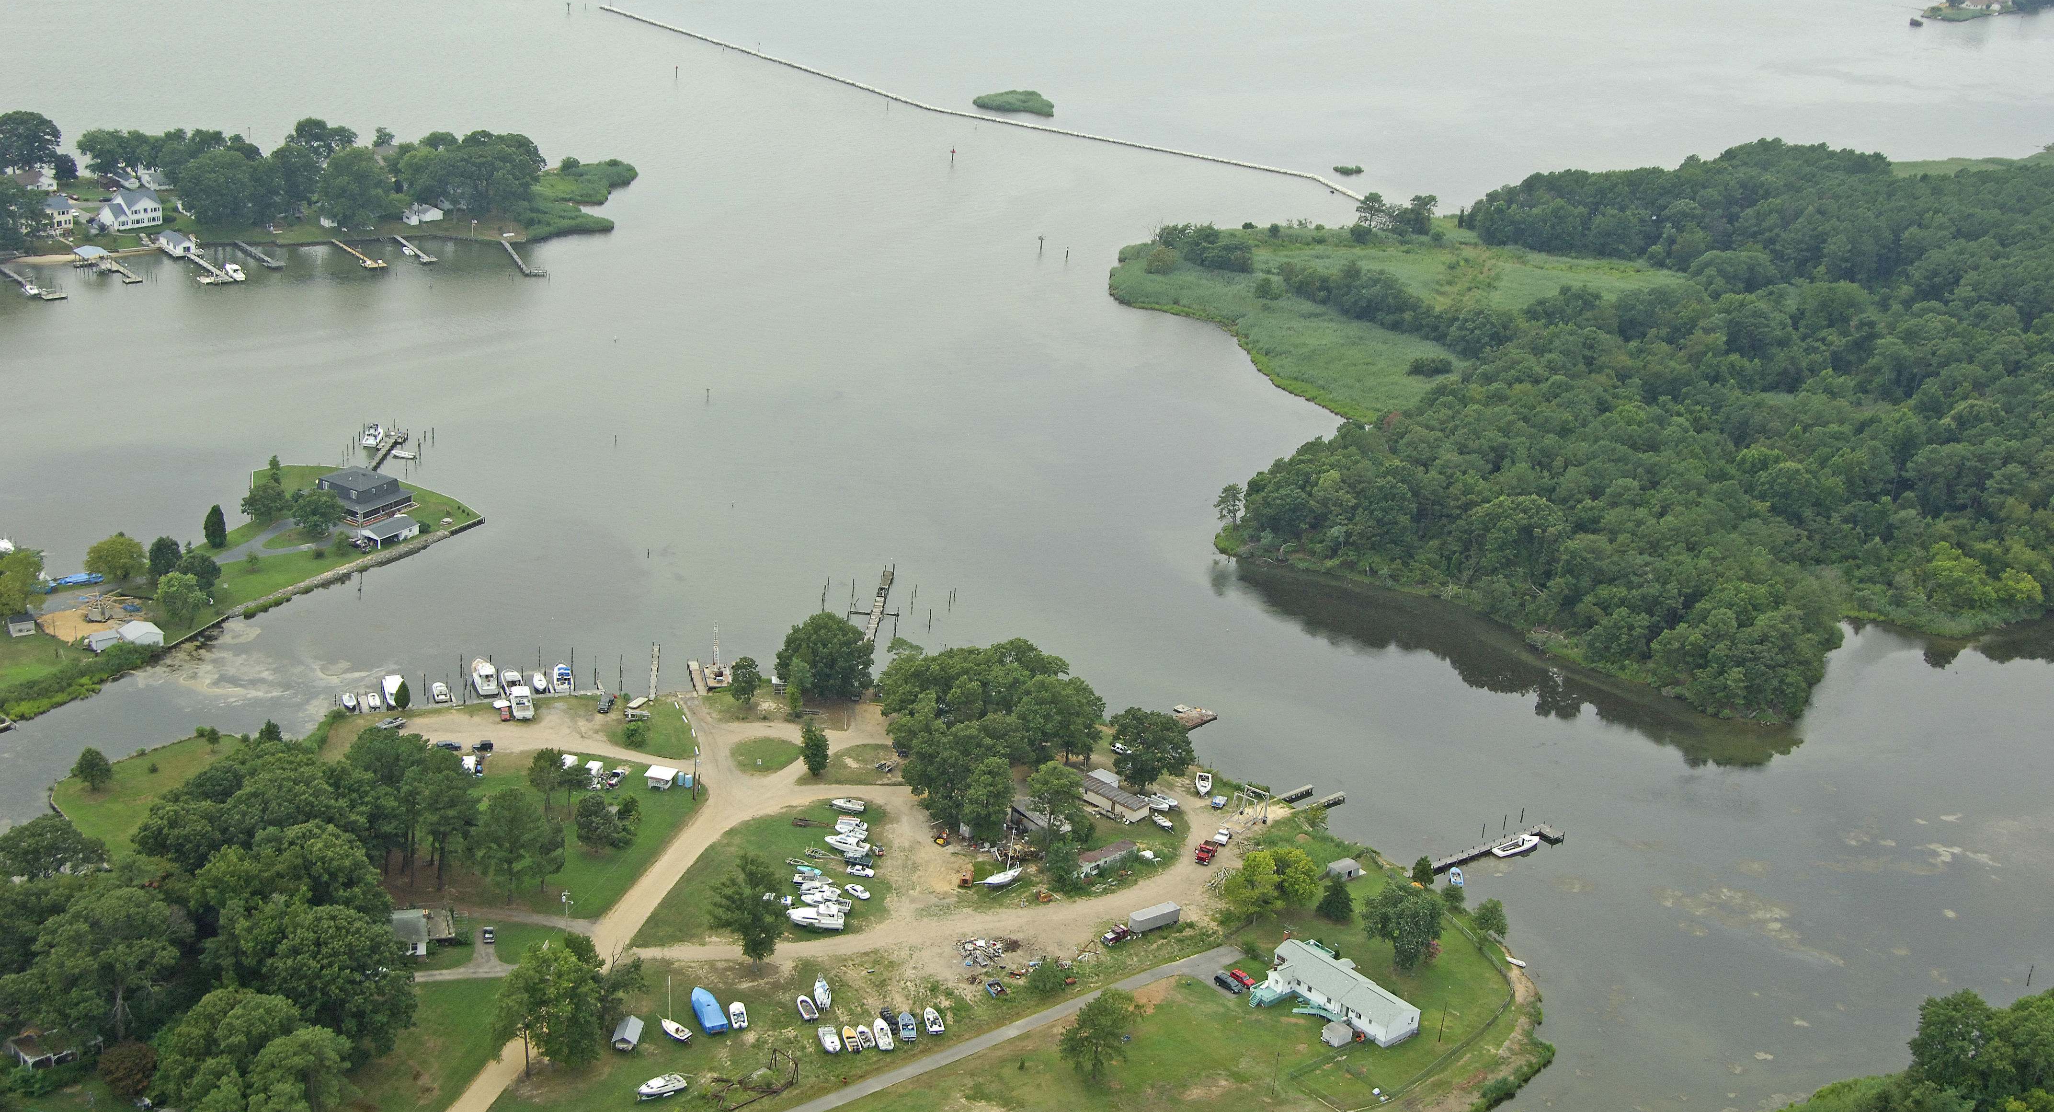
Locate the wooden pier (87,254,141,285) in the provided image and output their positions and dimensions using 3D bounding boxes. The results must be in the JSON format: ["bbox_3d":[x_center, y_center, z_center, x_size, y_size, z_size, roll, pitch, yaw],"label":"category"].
[{"bbox_3d":[-277.050,-87.870,743.000,5.900,1.800,34.300,-13,28,-38],"label":"wooden pier"}]

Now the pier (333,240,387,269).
[{"bbox_3d":[-212.910,-95.970,777.190,6.200,1.800,33.000,-12,27,-36],"label":"pier"}]

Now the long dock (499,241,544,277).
[{"bbox_3d":[-161.830,-95.570,787.280,7.200,1.800,39.500,-4,24,-22],"label":"long dock"}]

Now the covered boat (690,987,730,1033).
[{"bbox_3d":[-50.610,71.800,387.230,3.500,2.400,11.500,-5,24,-23],"label":"covered boat"}]

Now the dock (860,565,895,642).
[{"bbox_3d":[-33.550,12.020,544.660,2.700,2.600,46.000,6,22,2],"label":"dock"}]

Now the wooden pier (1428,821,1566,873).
[{"bbox_3d":[86.740,56.160,461.030,38.000,2.000,6.300,-12,27,-37],"label":"wooden pier"}]

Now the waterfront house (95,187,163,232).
[{"bbox_3d":[-286.660,-111.000,784.360,15.000,9.500,13.300,-13,28,-38],"label":"waterfront house"}]

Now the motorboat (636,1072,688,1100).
[{"bbox_3d":[-54.500,79.520,366.780,7.200,2.600,2.500,-5,24,-24],"label":"motorboat"}]

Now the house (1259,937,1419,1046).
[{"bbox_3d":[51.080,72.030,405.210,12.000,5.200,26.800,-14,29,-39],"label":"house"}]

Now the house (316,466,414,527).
[{"bbox_3d":[-156.710,-15.530,575.830,19.000,7.800,17.700,17,25,27],"label":"house"}]

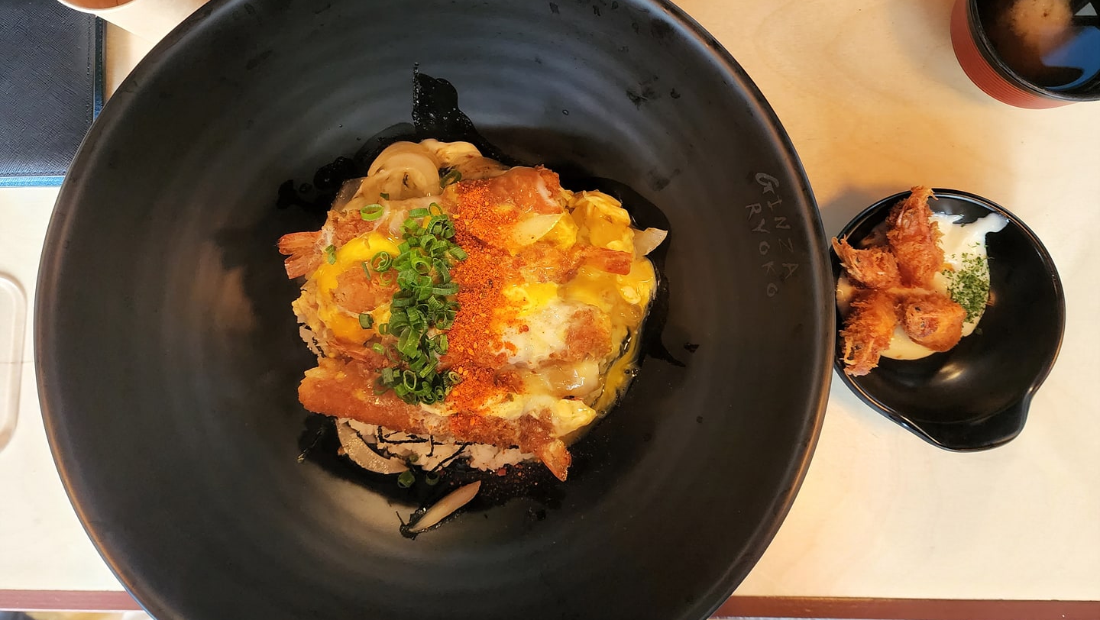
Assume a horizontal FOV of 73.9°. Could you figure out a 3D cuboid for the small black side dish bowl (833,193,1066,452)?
[{"bbox_3d":[0.199,0.007,0.392,0.121,0.048,0.134,-14,88,-1],"label":"small black side dish bowl"}]

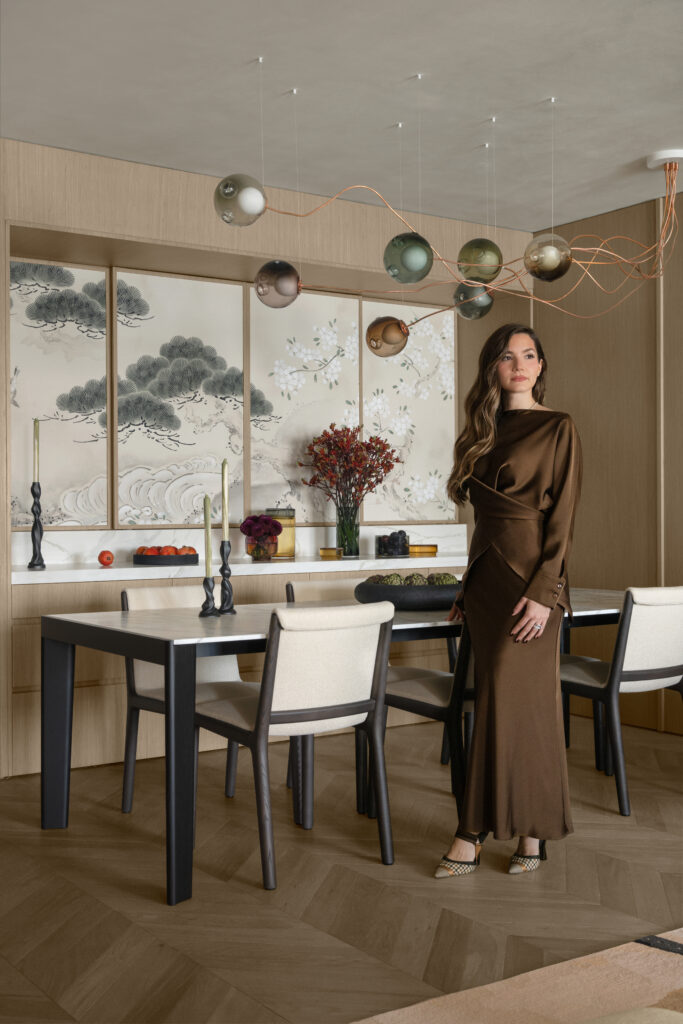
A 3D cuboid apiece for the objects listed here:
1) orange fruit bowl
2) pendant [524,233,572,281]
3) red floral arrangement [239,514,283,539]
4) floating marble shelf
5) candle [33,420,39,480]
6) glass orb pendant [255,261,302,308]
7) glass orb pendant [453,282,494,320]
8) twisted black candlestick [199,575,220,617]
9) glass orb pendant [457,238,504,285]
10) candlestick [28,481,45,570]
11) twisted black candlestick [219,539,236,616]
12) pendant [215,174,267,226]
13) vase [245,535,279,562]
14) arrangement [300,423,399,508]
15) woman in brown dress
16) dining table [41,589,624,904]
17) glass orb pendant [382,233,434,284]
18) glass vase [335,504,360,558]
[{"bbox_3d":[-0.848,0.210,5.776,0.315,0.098,0.315,0,0,0],"label":"orange fruit bowl"},{"bbox_3d":[0.755,-0.932,4.360,0.171,0.171,0.171,0,0,0],"label":"pendant"},{"bbox_3d":[-0.403,0.072,6.011,0.214,0.118,0.198,0,0,0],"label":"red floral arrangement"},{"bbox_3d":[-0.332,0.272,5.959,2.867,0.053,0.547,0,0,-34],"label":"floating marble shelf"},{"bbox_3d":[-1.299,-0.261,5.077,0.023,0.275,0.023,0,0,-34],"label":"candle"},{"bbox_3d":[-0.235,-0.840,4.409,0.173,0.173,0.173,0,0,0],"label":"glass orb pendant"},{"bbox_3d":[0.547,-0.872,4.947,0.164,0.164,0.164,0,0,0],"label":"glass orb pendant"},{"bbox_3d":[-0.460,0.292,4.168,0.075,0.140,0.075,0,0,0],"label":"twisted black candlestick"},{"bbox_3d":[0.531,-0.968,4.599,0.170,0.170,0.170,0,0,0],"label":"glass orb pendant"},{"bbox_3d":[-1.295,0.060,5.077,0.074,0.376,0.074,0,0,-34],"label":"candlestick"},{"bbox_3d":[-0.403,0.232,4.231,0.065,0.261,0.065,0,0,0],"label":"twisted black candlestick"},{"bbox_3d":[-0.343,-1.055,4.042,0.176,0.176,0.176,0,0,0],"label":"pendant"},{"bbox_3d":[-0.400,0.181,6.013,0.164,0.136,0.164,0,0,0],"label":"vase"},{"bbox_3d":[0.043,-0.247,6.355,0.533,0.457,0.464,0,0,-35],"label":"arrangement"},{"bbox_3d":[0.503,0.252,3.673,0.478,1.677,0.418,0,0,40],"label":"woman in brown dress"},{"bbox_3d":[0.306,0.731,4.491,2.591,0.741,0.997,0,0,-35],"label":"dining table"},{"bbox_3d":[0.240,-0.906,4.261,0.177,0.177,0.177,0,0,0],"label":"glass orb pendant"},{"bbox_3d":[0.033,0.103,6.372,0.127,0.283,0.127,0,0,0],"label":"glass vase"}]

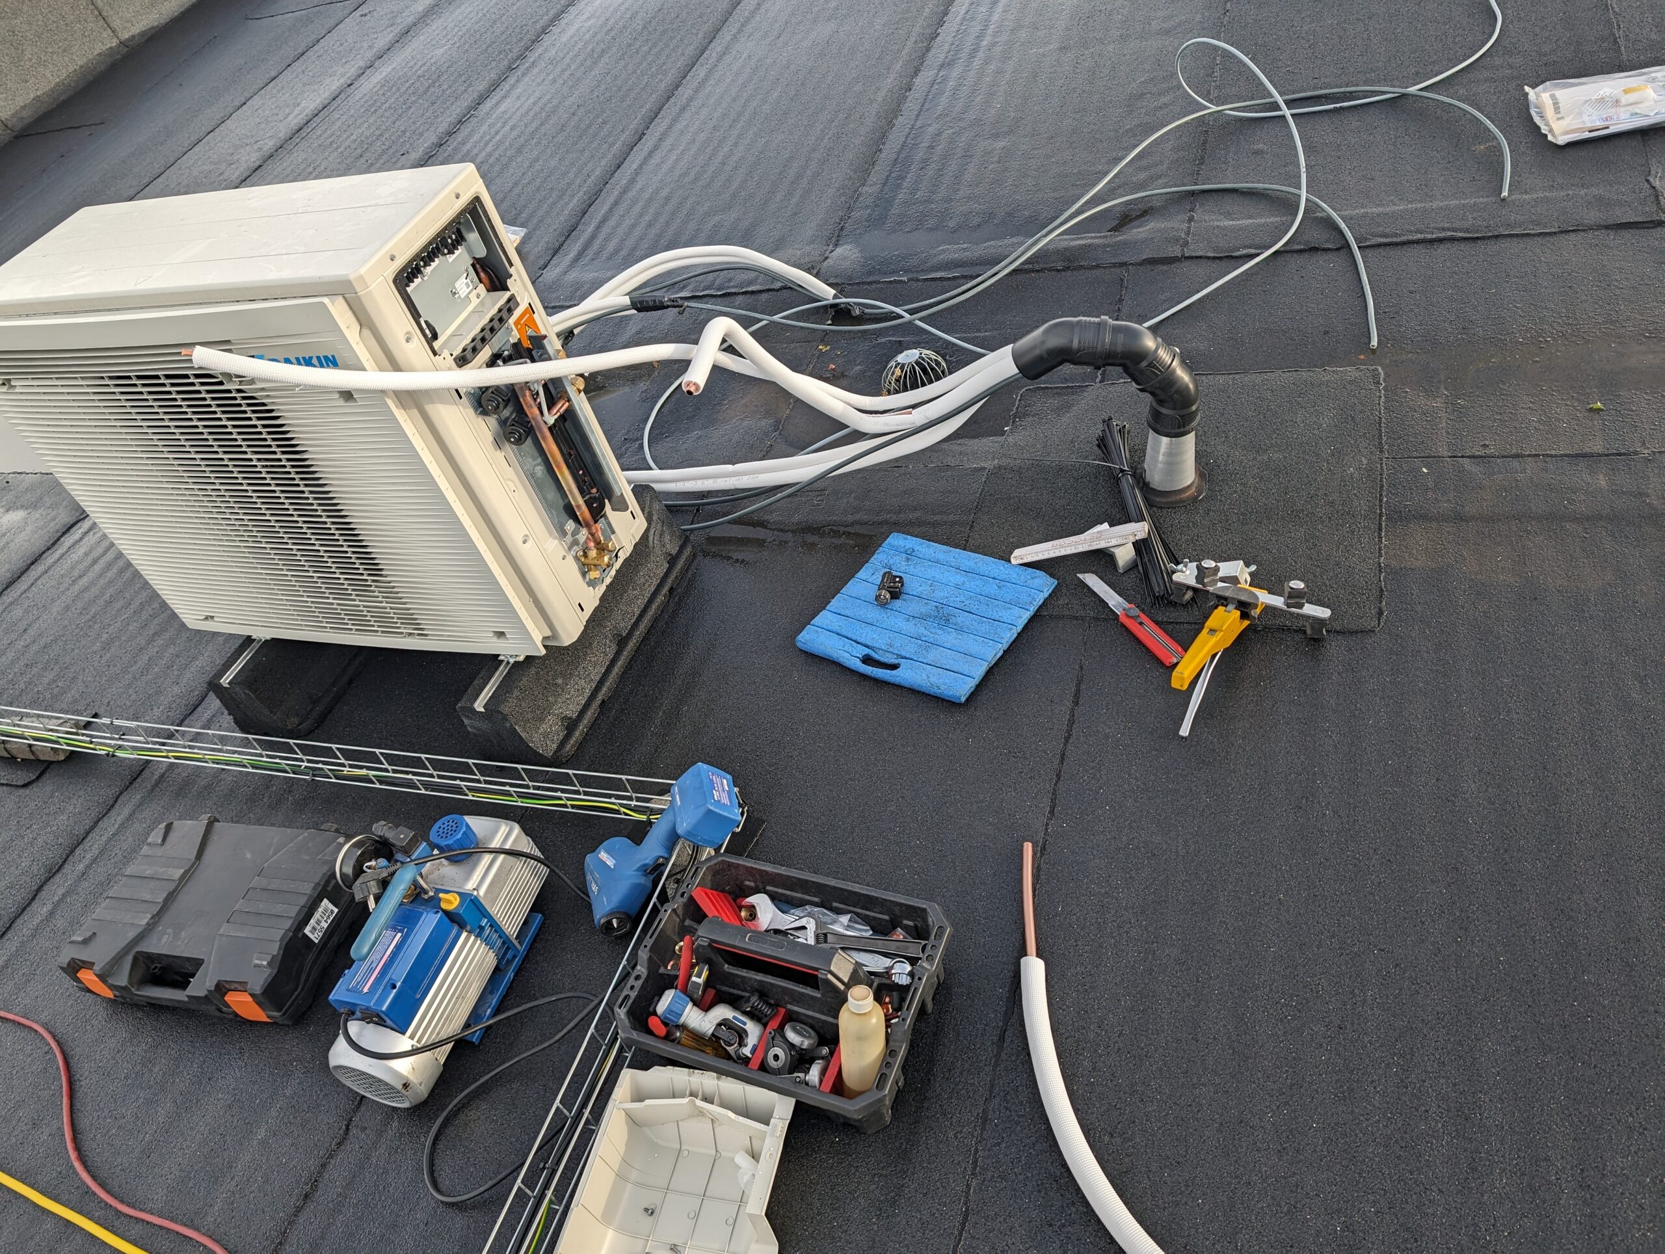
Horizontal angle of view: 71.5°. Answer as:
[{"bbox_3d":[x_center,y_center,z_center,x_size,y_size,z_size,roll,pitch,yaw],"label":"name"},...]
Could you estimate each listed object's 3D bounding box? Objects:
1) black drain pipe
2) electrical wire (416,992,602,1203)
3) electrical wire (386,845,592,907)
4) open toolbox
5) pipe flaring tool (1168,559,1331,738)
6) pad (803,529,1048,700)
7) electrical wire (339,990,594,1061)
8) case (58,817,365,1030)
[{"bbox_3d":[0.494,-0.419,2.125,0.385,0.333,0.120,22,56,35],"label":"black drain pipe"},{"bbox_3d":[-0.424,0.645,1.565,0.292,0.039,0.186,-25,43,-7],"label":"electrical wire"},{"bbox_3d":[-0.502,0.376,1.702,0.250,0.175,0.040,-12,43,7],"label":"electrical wire"},{"bbox_3d":[-0.055,0.462,1.503,0.390,0.205,0.282,8,49,26],"label":"open toolbox"},{"bbox_3d":[0.604,0.026,1.797,0.255,0.104,0.315,18,54,33],"label":"pipe flaring tool"},{"bbox_3d":[0.166,-0.026,2.058,0.352,0.028,0.304,20,55,34],"label":"pad"},{"bbox_3d":[-0.502,0.543,1.603,0.313,0.144,0.078,-19,43,0],"label":"electrical wire"},{"bbox_3d":[-0.990,0.473,1.892,0.415,0.102,0.292,0,46,19],"label":"case"}]

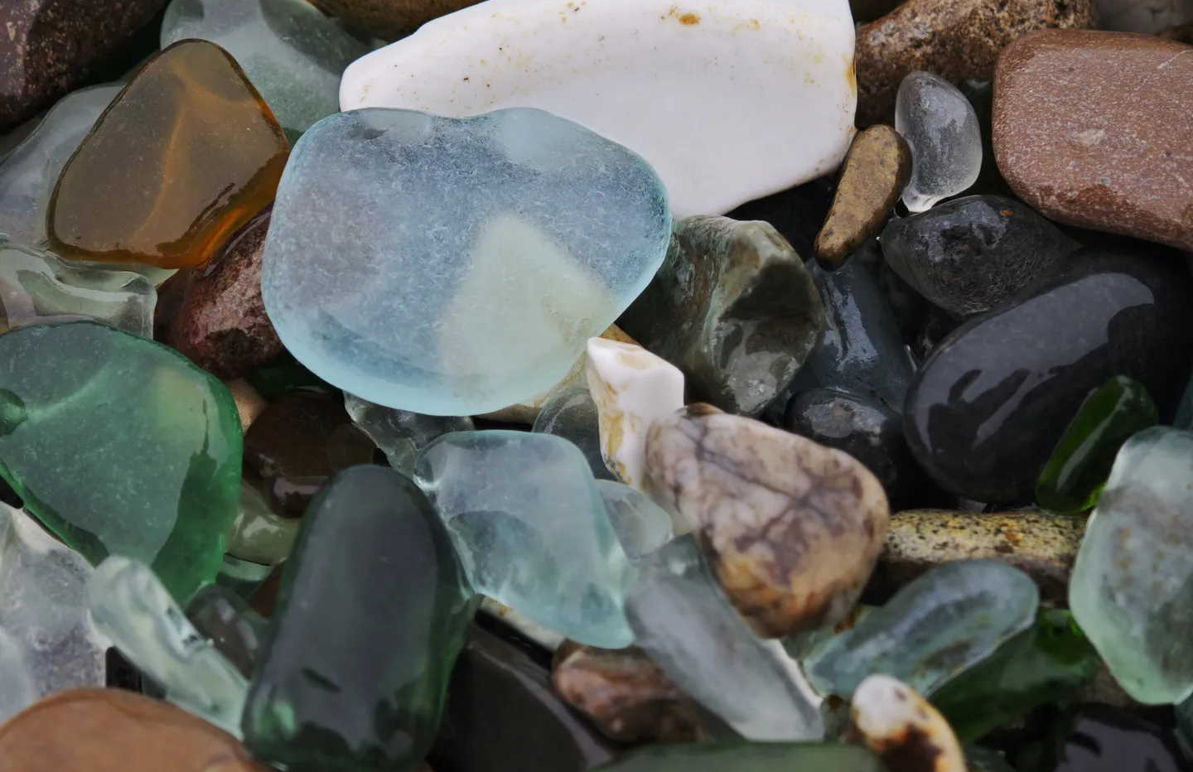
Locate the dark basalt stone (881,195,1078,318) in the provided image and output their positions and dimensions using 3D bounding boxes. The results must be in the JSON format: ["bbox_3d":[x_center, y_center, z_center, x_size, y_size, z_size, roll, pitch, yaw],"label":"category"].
[{"bbox_3d":[0.050,-0.017,0.271,0.025,0.013,0.017,7,48,7],"label":"dark basalt stone"}]

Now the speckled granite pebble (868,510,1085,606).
[{"bbox_3d":[0.044,0.020,0.238,0.029,0.011,0.011,0,47,0],"label":"speckled granite pebble"}]

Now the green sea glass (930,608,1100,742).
[{"bbox_3d":[0.052,0.035,0.255,0.025,0.008,0.013,-32,65,-17],"label":"green sea glass"}]

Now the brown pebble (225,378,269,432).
[{"bbox_3d":[-0.049,0.003,0.281,0.009,0.008,0.013,-30,60,-20],"label":"brown pebble"}]

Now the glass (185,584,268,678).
[{"bbox_3d":[-0.047,0.031,0.258,0.011,0.009,0.016,-30,64,-16],"label":"glass"}]

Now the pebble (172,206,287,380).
[{"bbox_3d":[-0.044,-0.013,0.268,0.019,0.016,0.030,27,53,23],"label":"pebble"}]

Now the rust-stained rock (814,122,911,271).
[{"bbox_3d":[0.036,-0.025,0.276,0.008,0.007,0.021,15,63,13],"label":"rust-stained rock"}]

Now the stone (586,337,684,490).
[{"bbox_3d":[0.005,0.004,0.250,0.012,0.019,0.009,19,50,17],"label":"stone"}]

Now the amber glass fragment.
[{"bbox_3d":[-0.060,-0.033,0.293,0.025,0.008,0.038,24,70,19],"label":"amber glass fragment"}]

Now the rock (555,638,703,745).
[{"bbox_3d":[0.005,0.033,0.226,0.019,0.012,0.014,15,49,13],"label":"rock"}]

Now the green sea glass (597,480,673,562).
[{"bbox_3d":[0.004,0.017,0.262,0.010,0.007,0.014,-31,66,-15],"label":"green sea glass"}]

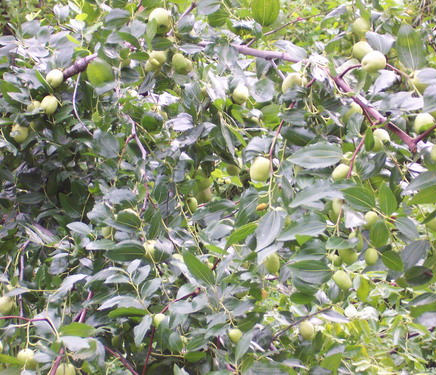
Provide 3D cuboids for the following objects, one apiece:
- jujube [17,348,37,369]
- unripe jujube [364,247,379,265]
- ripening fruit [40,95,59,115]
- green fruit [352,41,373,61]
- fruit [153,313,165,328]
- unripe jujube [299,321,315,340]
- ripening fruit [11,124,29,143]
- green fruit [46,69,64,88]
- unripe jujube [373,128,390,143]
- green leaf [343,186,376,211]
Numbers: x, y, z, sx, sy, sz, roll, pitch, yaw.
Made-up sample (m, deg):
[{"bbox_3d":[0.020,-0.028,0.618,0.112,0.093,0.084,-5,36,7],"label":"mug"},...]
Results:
[{"bbox_3d":[-0.216,0.194,2.150,0.023,0.025,0.023,0,6,0],"label":"jujube"},{"bbox_3d":[0.179,0.081,2.220,0.016,0.021,0.016,0,3,0],"label":"unripe jujube"},{"bbox_3d":[-0.198,-0.098,2.250,0.020,0.024,0.020,18,3,0],"label":"ripening fruit"},{"bbox_3d":[0.171,-0.162,2.250,0.023,0.024,0.023,0,6,0],"label":"green fruit"},{"bbox_3d":[-0.069,0.153,2.200,0.015,0.020,0.015,0,6,0],"label":"fruit"},{"bbox_3d":[0.105,0.170,2.270,0.017,0.023,0.017,0,0,0],"label":"unripe jujube"},{"bbox_3d":[-0.245,-0.067,2.360,0.021,0.023,0.021,0,10,0],"label":"ripening fruit"},{"bbox_3d":[-0.188,-0.126,2.200,0.020,0.022,0.020,12,-12,0],"label":"green fruit"},{"bbox_3d":[0.188,-0.060,2.200,0.017,0.021,0.017,-41,-18,0],"label":"unripe jujube"},{"bbox_3d":[0.161,0.013,2.170,0.046,0.008,0.026,33,56,17],"label":"green leaf"}]

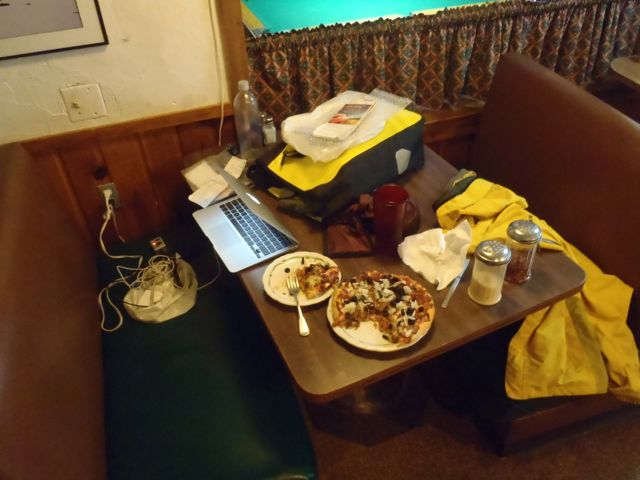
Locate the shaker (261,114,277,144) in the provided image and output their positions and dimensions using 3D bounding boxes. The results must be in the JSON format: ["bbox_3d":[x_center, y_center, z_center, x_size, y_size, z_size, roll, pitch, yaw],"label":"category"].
[{"bbox_3d":[-0.177,-0.394,1.837,0.044,0.098,0.044,-17,40,-18],"label":"shaker"}]

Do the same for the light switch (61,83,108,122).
[{"bbox_3d":[-0.743,-0.434,1.635,0.113,0.112,0.018,-17,40,-18],"label":"light switch"}]

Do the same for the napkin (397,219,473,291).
[{"bbox_3d":[0.306,0.033,1.307,0.168,0.055,0.165,-17,40,-18],"label":"napkin"}]

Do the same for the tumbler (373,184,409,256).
[{"bbox_3d":[0.184,-0.043,1.313,0.086,0.173,0.086,-1,38,1],"label":"tumbler"}]

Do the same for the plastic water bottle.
[{"bbox_3d":[-0.241,-0.394,1.710,0.083,0.259,0.083,-17,40,-18],"label":"plastic water bottle"}]

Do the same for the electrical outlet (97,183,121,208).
[{"bbox_3d":[-0.750,-0.155,1.845,0.067,0.109,0.012,-17,40,-18],"label":"electrical outlet"}]

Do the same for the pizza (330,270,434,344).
[{"bbox_3d":[0.137,0.149,1.167,0.230,0.032,0.222,-17,40,-18],"label":"pizza"}]

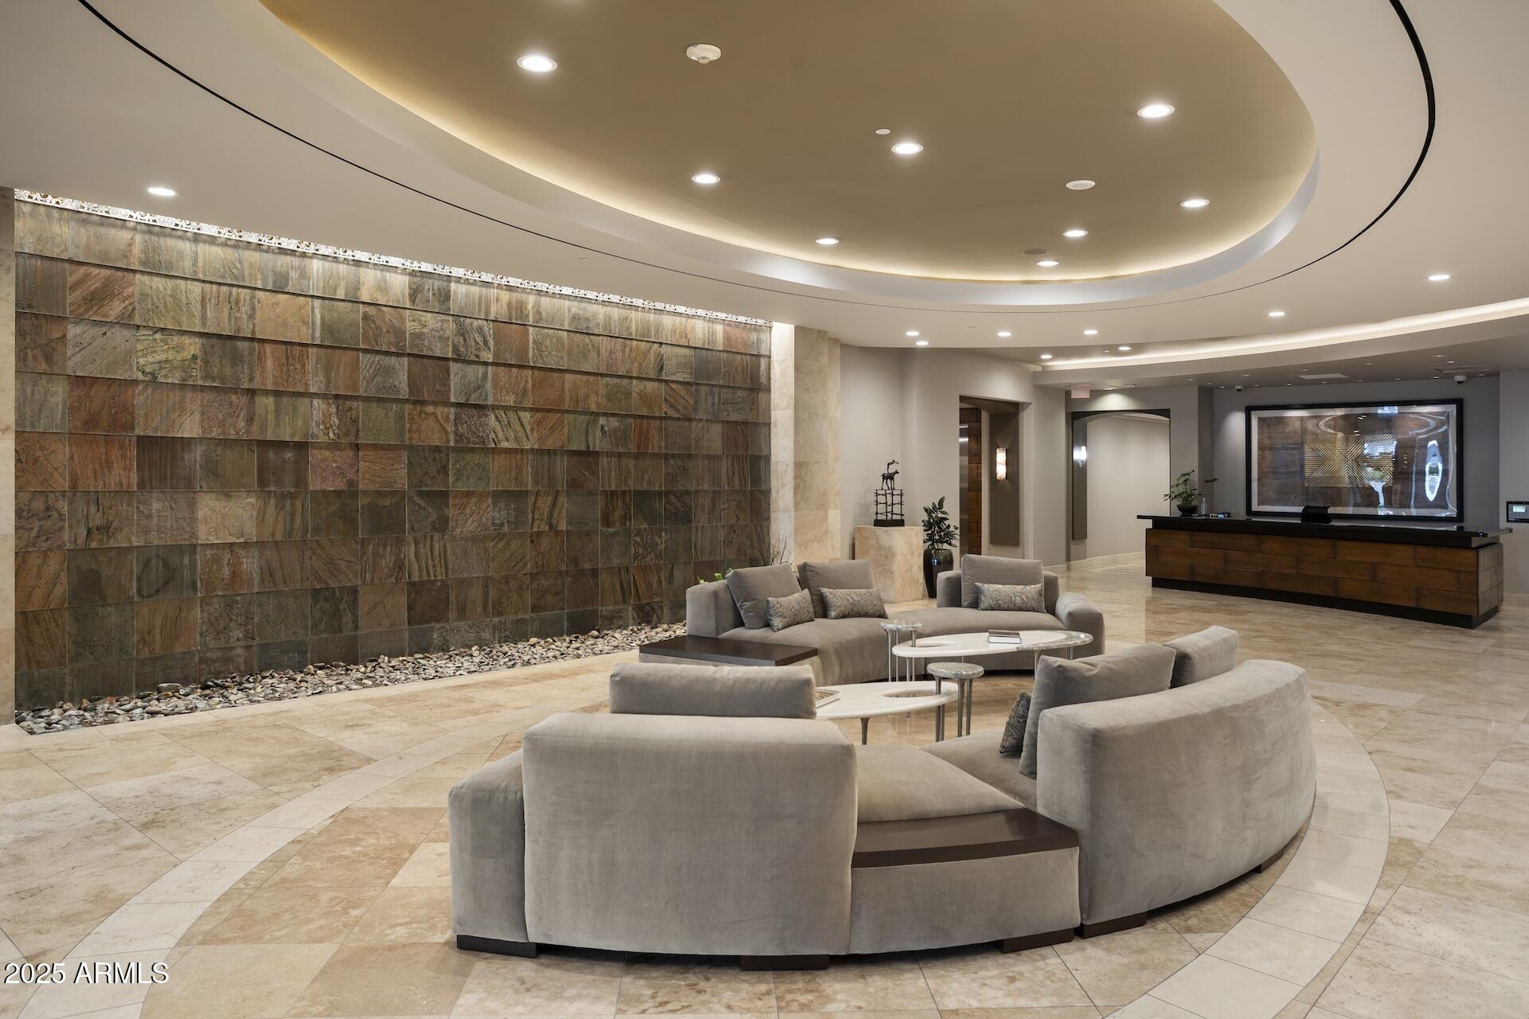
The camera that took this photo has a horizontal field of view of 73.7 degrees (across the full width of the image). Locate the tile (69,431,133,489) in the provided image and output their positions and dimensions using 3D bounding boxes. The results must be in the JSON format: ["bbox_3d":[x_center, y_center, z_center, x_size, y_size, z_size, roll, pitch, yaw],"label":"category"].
[{"bbox_3d":[-4.391,-0.304,6.752,0.020,0.375,0.400,1,1,39],"label":"tile"}]

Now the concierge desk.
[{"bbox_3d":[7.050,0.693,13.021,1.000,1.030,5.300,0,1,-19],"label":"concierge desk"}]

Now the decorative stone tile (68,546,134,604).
[{"bbox_3d":[-4.538,0.455,6.993,0.030,0.388,0.405,0,1,40],"label":"decorative stone tile"}]

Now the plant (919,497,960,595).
[{"bbox_3d":[2.274,0.491,13.200,0.490,1.300,0.460,1,2,0],"label":"plant"}]

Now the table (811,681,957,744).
[{"bbox_3d":[0.290,1.157,5.100,1.600,0.380,0.780,0,1,-32],"label":"table"}]

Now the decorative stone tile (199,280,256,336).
[{"bbox_3d":[-3.985,-1.491,7.565,0.020,0.395,0.400,2,2,44],"label":"decorative stone tile"}]

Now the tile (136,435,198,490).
[{"bbox_3d":[-4.136,-0.311,7.060,0.020,0.375,0.400,1,1,40],"label":"tile"}]

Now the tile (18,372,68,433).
[{"bbox_3d":[-4.603,-0.674,6.492,0.020,0.375,0.272,1,1,39],"label":"tile"}]

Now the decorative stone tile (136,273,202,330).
[{"bbox_3d":[-4.136,-1.437,7.060,0.020,0.375,0.400,1,1,40],"label":"decorative stone tile"}]

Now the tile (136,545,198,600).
[{"bbox_3d":[-4.293,0.453,7.328,0.020,0.395,0.400,2,2,44],"label":"tile"}]

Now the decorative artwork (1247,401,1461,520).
[{"bbox_3d":[8.502,-0.708,14.848,2.806,1.688,0.080,2,2,44],"label":"decorative artwork"}]

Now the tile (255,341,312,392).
[{"bbox_3d":[-3.618,-1.075,7.670,0.020,0.375,0.400,1,2,41],"label":"tile"}]

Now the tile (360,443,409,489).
[{"bbox_3d":[-3.161,-0.351,8.462,0.020,0.395,0.400,2,2,44],"label":"tile"}]

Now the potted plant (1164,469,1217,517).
[{"bbox_3d":[6.079,-0.234,14.550,0.730,0.670,0.580,1,2,0],"label":"potted plant"}]

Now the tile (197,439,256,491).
[{"bbox_3d":[-4.003,-0.329,7.595,0.020,0.395,0.400,2,2,44],"label":"tile"}]

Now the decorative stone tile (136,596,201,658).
[{"bbox_3d":[-4.272,0.839,7.304,0.030,0.388,0.405,0,1,41],"label":"decorative stone tile"}]

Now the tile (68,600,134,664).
[{"bbox_3d":[-4.538,0.844,6.993,0.030,0.388,0.405,0,1,40],"label":"tile"}]

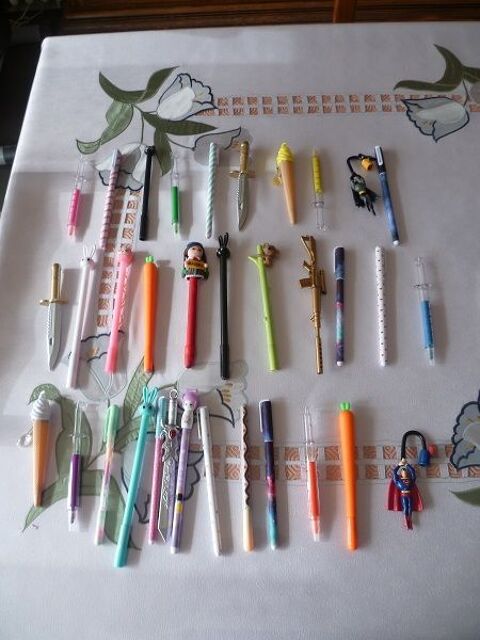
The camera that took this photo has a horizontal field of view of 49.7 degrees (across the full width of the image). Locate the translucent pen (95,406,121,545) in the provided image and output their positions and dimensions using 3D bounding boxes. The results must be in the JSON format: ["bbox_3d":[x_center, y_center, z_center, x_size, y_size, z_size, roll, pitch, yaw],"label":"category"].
[{"bbox_3d":[-0.137,0.156,0.533,0.015,0.012,0.139,0,67,2],"label":"translucent pen"}]

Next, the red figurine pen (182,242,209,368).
[{"bbox_3d":[-0.055,-0.021,0.601,0.030,0.020,0.158,0,67,2],"label":"red figurine pen"}]

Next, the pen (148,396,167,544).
[{"bbox_3d":[-0.084,0.150,0.527,0.011,0.011,0.144,0,68,3],"label":"pen"}]

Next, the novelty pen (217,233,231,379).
[{"bbox_3d":[-0.018,-0.020,0.593,0.015,0.013,0.183,-2,68,3],"label":"novelty pen"}]

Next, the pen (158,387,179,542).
[{"bbox_3d":[-0.071,0.144,0.526,0.020,0.009,0.151,0,68,3],"label":"pen"}]

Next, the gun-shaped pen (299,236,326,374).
[{"bbox_3d":[0.087,-0.021,0.602,0.029,0.010,0.175,-1,67,2],"label":"gun-shaped pen"}]

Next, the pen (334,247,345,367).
[{"bbox_3d":[0.125,-0.020,0.648,0.012,0.011,0.163,2,68,5],"label":"pen"}]

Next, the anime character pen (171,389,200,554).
[{"bbox_3d":[-0.057,0.149,0.524,0.015,0.015,0.160,2,68,4],"label":"anime character pen"}]

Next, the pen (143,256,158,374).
[{"bbox_3d":[-0.103,-0.009,0.592,0.016,0.016,0.146,-5,67,2],"label":"pen"}]

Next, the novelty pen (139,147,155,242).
[{"bbox_3d":[-0.118,-0.163,0.658,0.013,0.011,0.144,-1,68,3],"label":"novelty pen"}]

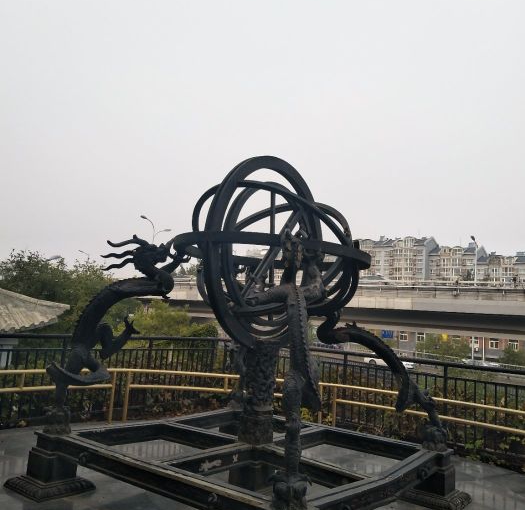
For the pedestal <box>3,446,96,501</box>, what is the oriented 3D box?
[{"bbox_3d":[-1.756,1.786,4.407,0.533,0.319,0.505,-2,-10,38],"label":"pedestal"}]

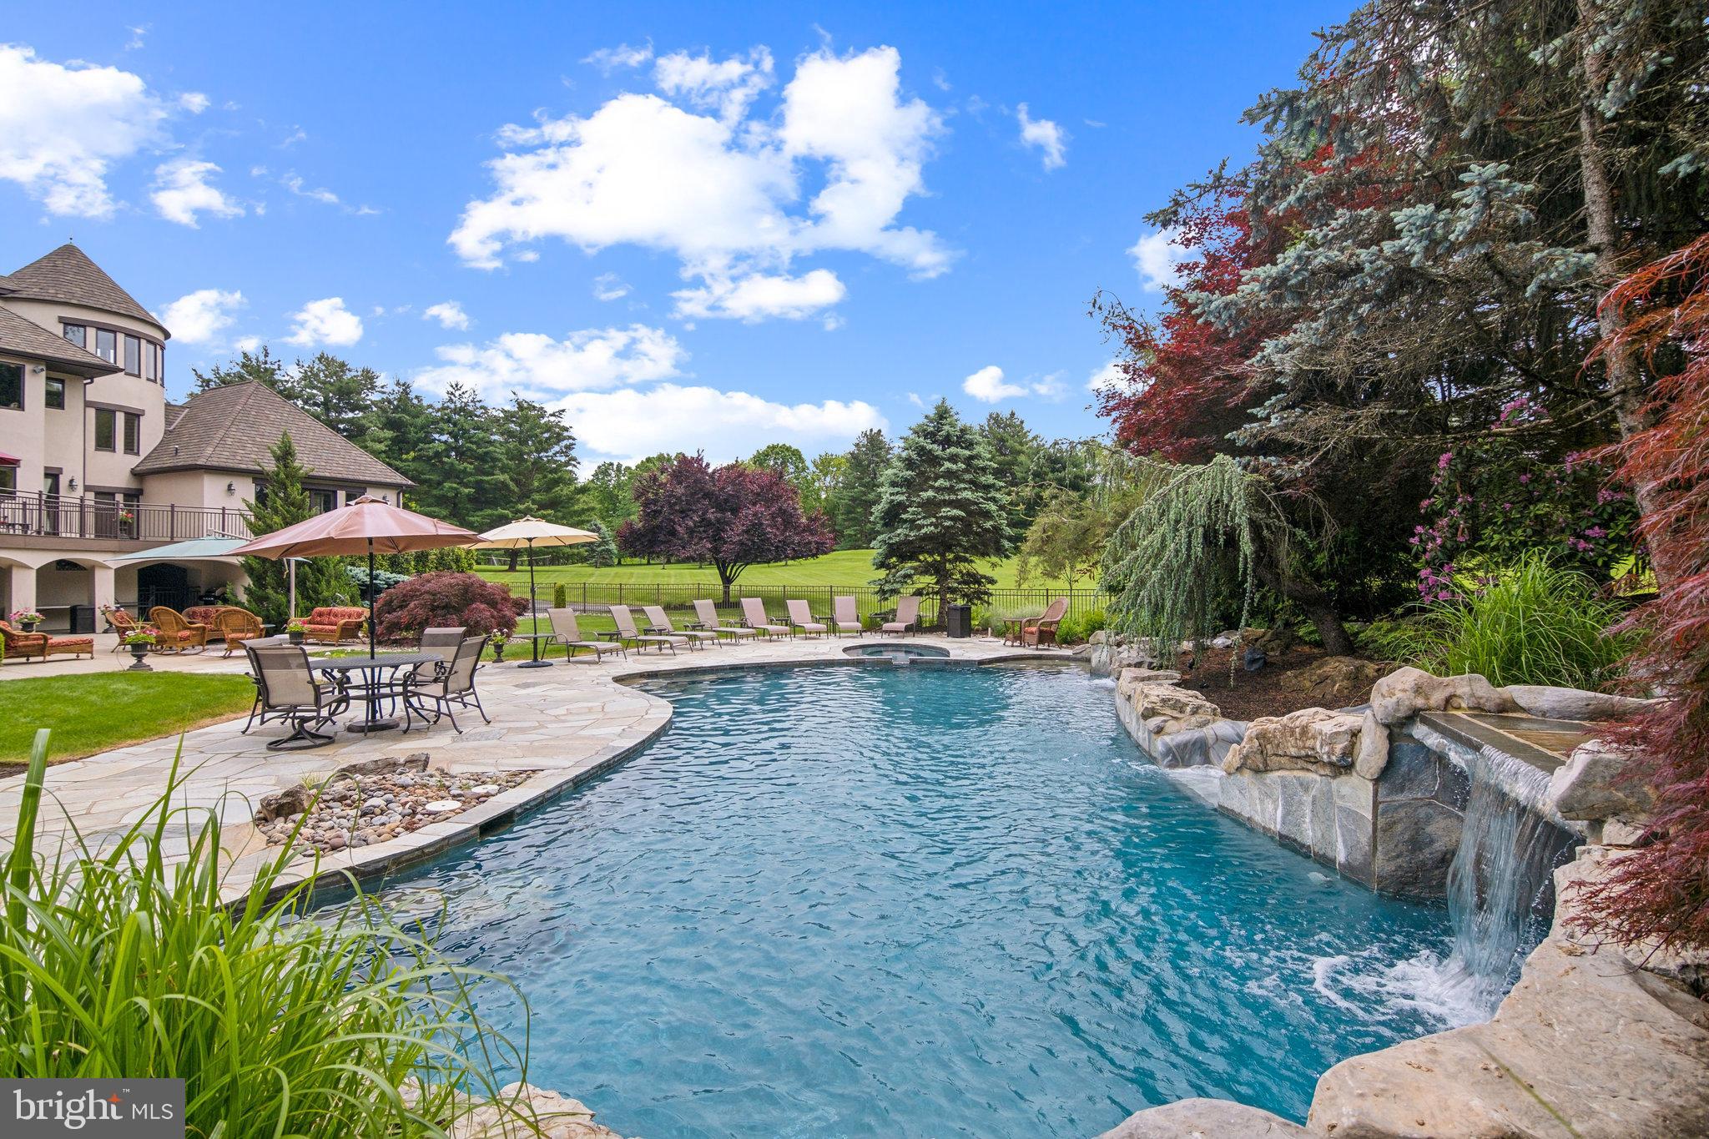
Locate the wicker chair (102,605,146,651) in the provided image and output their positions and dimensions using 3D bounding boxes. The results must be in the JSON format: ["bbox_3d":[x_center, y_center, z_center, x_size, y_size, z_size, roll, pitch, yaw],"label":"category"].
[{"bbox_3d":[-15.500,1.277,17.302,0.800,0.960,0.700,0,0,-20],"label":"wicker chair"}]

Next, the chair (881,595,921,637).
[{"bbox_3d":[1.250,1.261,21.402,0.680,1.020,1.600,0,0,21],"label":"chair"}]

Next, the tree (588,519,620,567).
[{"bbox_3d":[-19.900,-2.053,64.007,2.600,4.000,2.600,0,0,0],"label":"tree"}]

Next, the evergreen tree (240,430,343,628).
[{"bbox_3d":[-16.050,-1.049,23.009,2.700,5.650,2.700,0,0,0],"label":"evergreen tree"}]

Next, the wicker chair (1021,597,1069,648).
[{"bbox_3d":[4.260,1.209,17.902,0.850,1.100,0.680,0,0,-16],"label":"wicker chair"}]

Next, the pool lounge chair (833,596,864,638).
[{"bbox_3d":[-0.160,1.261,21.452,0.680,1.020,1.600,0,0,-6],"label":"pool lounge chair"}]

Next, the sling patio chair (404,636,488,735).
[{"bbox_3d":[-4.420,1.239,8.772,0.700,0.980,0.620,0,0,0],"label":"sling patio chair"}]

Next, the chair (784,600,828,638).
[{"bbox_3d":[-1.232,1.287,20.902,0.700,0.956,1.541,0,0,-25],"label":"chair"}]

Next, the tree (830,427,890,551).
[{"bbox_3d":[1.200,-8.036,80.020,6.500,12.100,6.500,0,0,0],"label":"tree"}]

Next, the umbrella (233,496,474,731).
[{"bbox_3d":[-5.383,0.465,8.999,2.500,2.560,2.500,0,0,0],"label":"umbrella"}]

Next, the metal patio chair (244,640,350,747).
[{"bbox_3d":[-5.430,1.231,7.932,0.640,0.990,0.710,0,0,-8],"label":"metal patio chair"}]

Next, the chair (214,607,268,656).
[{"bbox_3d":[-12.270,1.263,16.152,0.700,0.980,0.800,0,0,-18],"label":"chair"}]

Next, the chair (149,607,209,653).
[{"bbox_3d":[-14.050,1.258,16.748,0.760,1.000,0.860,0,0,5],"label":"chair"}]

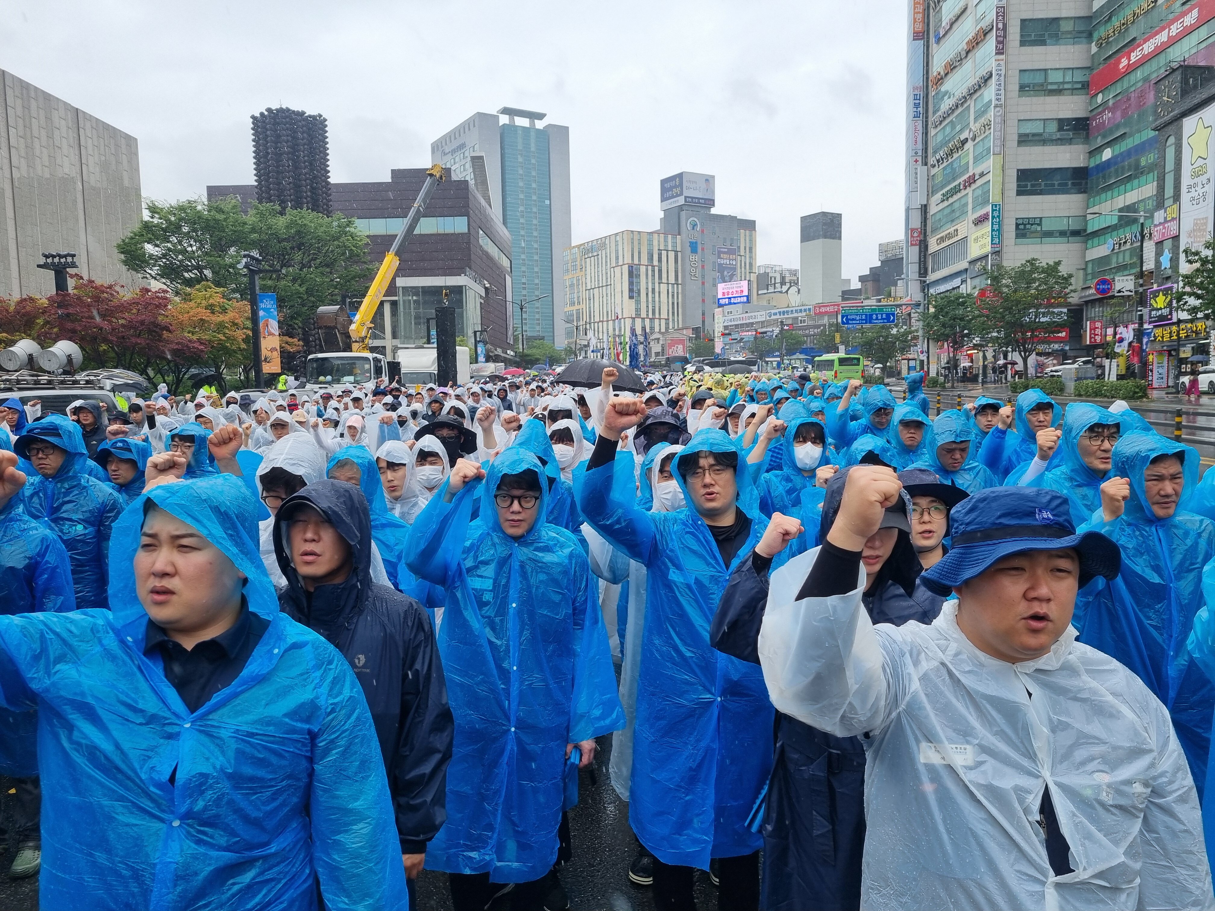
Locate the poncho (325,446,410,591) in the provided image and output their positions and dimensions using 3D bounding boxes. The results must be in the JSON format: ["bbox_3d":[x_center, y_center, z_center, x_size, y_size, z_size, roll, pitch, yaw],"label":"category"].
[{"bbox_3d":[-0.988,0.569,3.707,0.540,1.210,0.380,-1,5,7],"label":"poncho"}]

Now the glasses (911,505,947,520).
[{"bbox_3d":[1.052,0.173,3.008,0.142,0.048,0.135,0,6,16],"label":"glasses"}]

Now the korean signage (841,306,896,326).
[{"bbox_3d":[22.842,-12.191,80.000,4.900,1.690,0.200,-1,5,4],"label":"korean signage"}]

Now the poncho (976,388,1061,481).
[{"bbox_3d":[2.659,0.206,5.859,0.620,1.280,0.480,0,5,9],"label":"poncho"}]

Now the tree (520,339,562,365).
[{"bbox_3d":[-7.084,-9.854,98.000,4.500,5.450,4.500,-1,5,4],"label":"tree"}]

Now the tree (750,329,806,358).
[{"bbox_3d":[21.352,-12.514,115.000,7.000,6.400,6.000,-1,5,4],"label":"tree"}]

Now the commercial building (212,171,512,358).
[{"bbox_3d":[-21.541,-15.369,91.469,21.136,18.518,34.274,-1,5,0],"label":"commercial building"}]

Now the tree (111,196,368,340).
[{"bbox_3d":[-16.710,-6.744,42.000,10.400,10.190,8.500,-1,5,4],"label":"tree"}]

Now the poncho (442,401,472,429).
[{"bbox_3d":[-1.240,0.135,7.656,0.540,1.200,0.420,-2,5,-5],"label":"poncho"}]

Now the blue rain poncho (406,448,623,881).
[{"bbox_3d":[-0.265,0.613,2.779,0.630,1.280,0.470,-1,5,-3],"label":"blue rain poncho"}]

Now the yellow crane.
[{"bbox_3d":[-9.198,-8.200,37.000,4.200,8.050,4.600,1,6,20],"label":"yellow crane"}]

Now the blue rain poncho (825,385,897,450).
[{"bbox_3d":[1.869,0.133,6.559,0.620,1.280,0.480,-1,5,7],"label":"blue rain poncho"}]

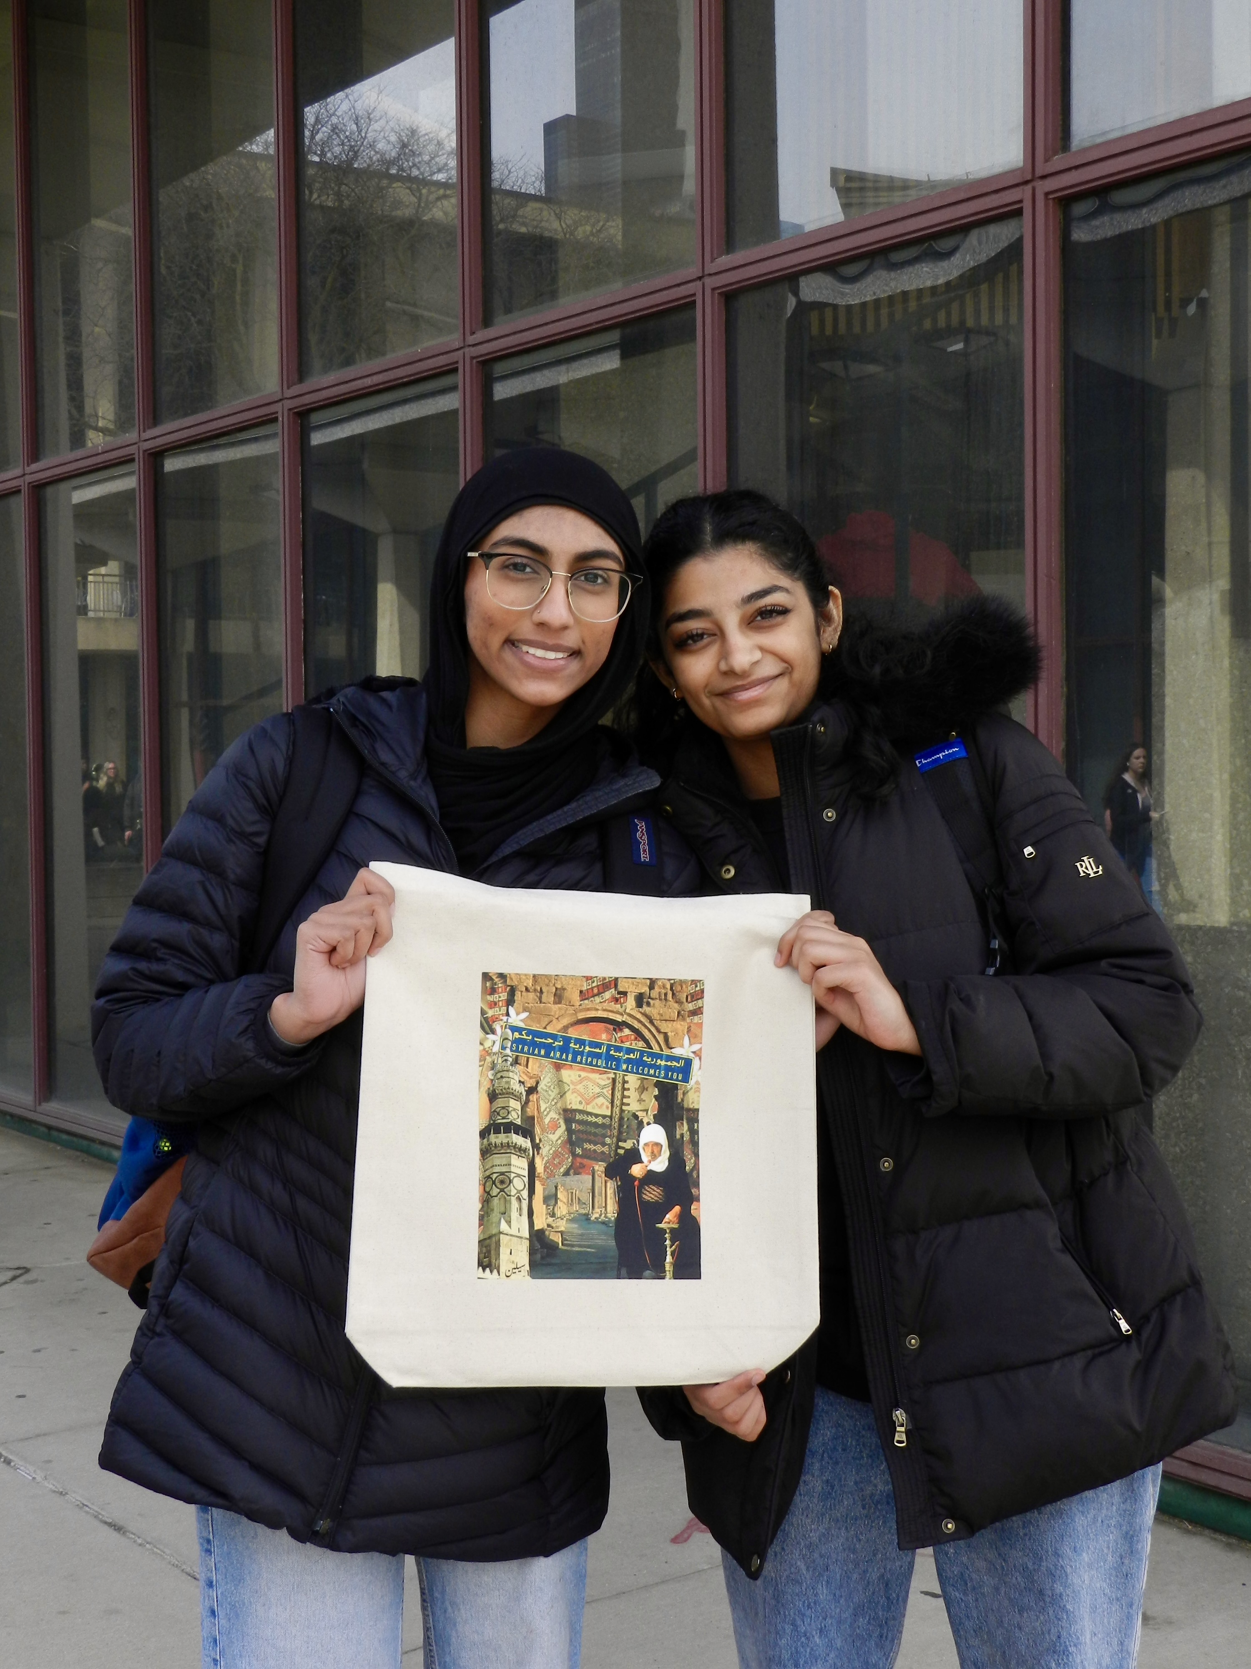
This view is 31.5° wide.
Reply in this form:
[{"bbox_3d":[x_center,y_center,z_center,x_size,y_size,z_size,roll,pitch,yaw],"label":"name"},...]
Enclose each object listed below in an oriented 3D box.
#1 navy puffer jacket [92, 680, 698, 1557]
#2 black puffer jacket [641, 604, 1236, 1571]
[{"bbox_3d":[-0.190,0.232,1.890,0.550,0.750,0.380,-1,2,3],"label":"navy puffer jacket"},{"bbox_3d":[0.265,0.198,1.890,0.540,0.800,0.420,0,2,17],"label":"black puffer jacket"}]

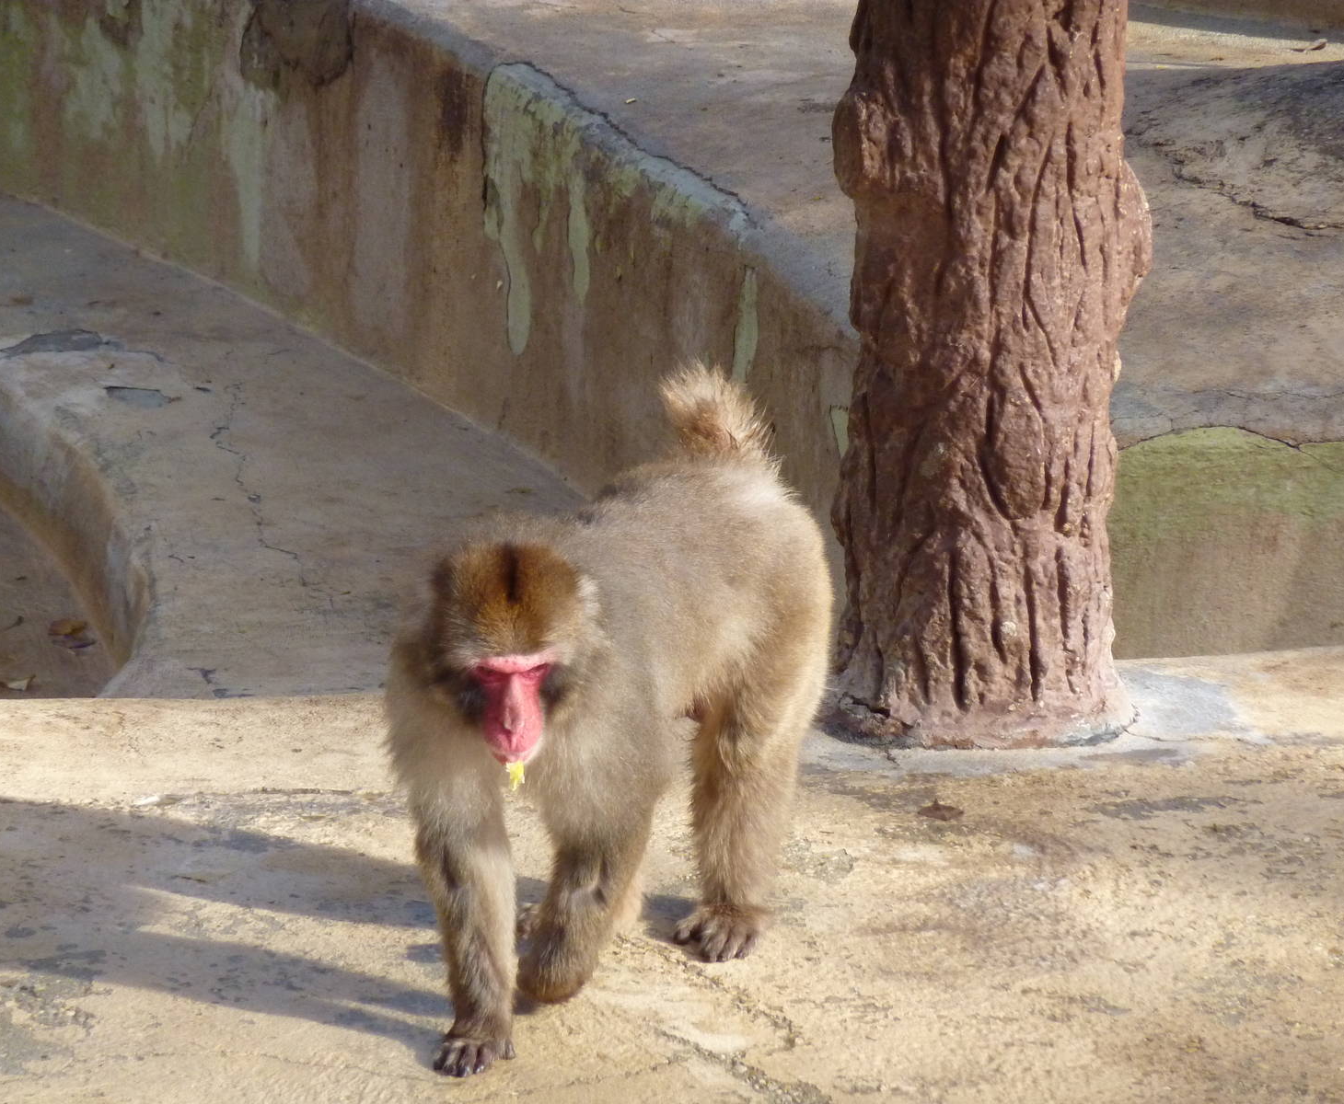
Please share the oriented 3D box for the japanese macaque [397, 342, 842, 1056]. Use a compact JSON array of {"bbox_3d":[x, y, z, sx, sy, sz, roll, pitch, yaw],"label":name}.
[{"bbox_3d":[-0.053,0.142,11.300,0.260,0.510,0.620,6,17,20],"label":"japanese macaque"}]

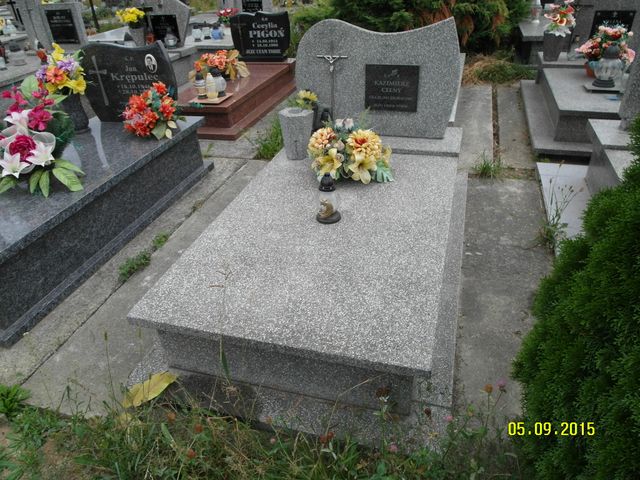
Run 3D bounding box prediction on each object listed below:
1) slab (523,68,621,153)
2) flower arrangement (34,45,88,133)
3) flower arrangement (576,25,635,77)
[{"bbox_3d":[2.395,-1.176,3.702,1.214,0.254,1.942,7,34,16],"label":"slab"},{"bbox_3d":[-1.718,-1.023,3.000,0.346,0.551,0.336,7,34,16],"label":"flower arrangement"},{"bbox_3d":[2.441,-1.620,3.794,0.430,0.389,0.378,7,34,16],"label":"flower arrangement"}]

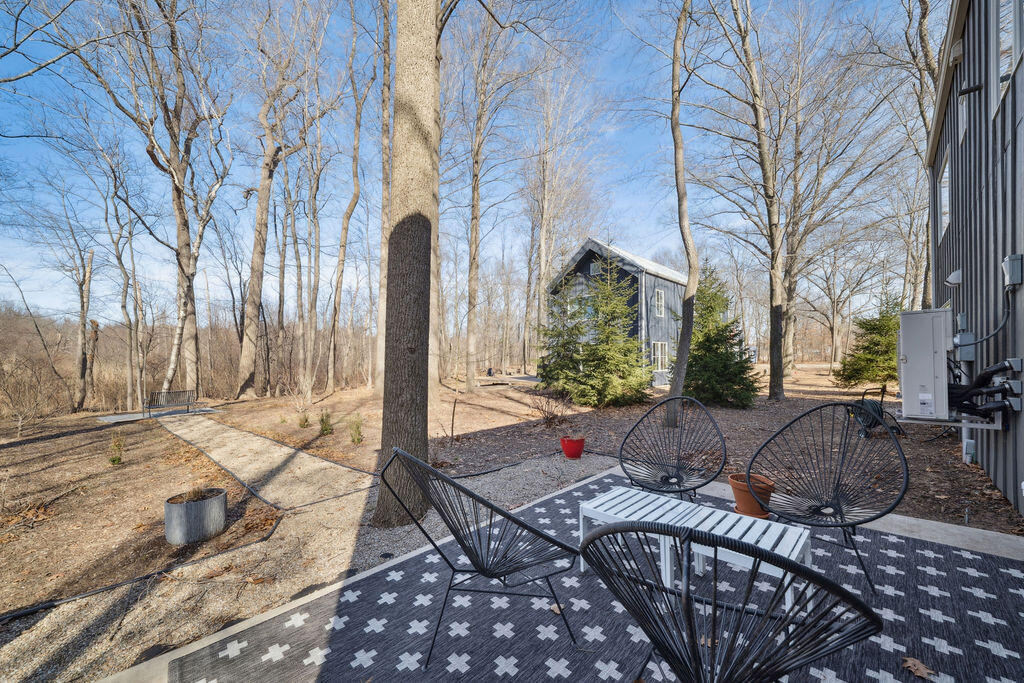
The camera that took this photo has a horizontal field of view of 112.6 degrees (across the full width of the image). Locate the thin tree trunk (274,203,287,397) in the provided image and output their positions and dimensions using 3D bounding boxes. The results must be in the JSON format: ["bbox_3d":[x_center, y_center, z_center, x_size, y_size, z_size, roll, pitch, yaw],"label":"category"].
[{"bbox_3d":[-8.810,-1.600,13.000,0.320,7.400,0.300,0,-1,0],"label":"thin tree trunk"}]

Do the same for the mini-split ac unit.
[{"bbox_3d":[3.800,0.200,3.140,0.900,0.880,0.320,1,-1,-42],"label":"mini-split ac unit"}]

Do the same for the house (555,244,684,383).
[{"bbox_3d":[7.400,-1.650,21.700,6.300,7.700,9.500,-1,-1,45],"label":"house"}]

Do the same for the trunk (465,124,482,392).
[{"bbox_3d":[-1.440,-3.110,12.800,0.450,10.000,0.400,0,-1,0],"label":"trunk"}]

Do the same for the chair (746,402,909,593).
[{"bbox_3d":[1.910,0.850,2.100,0.830,0.890,0.740,0,-1,-33],"label":"chair"}]

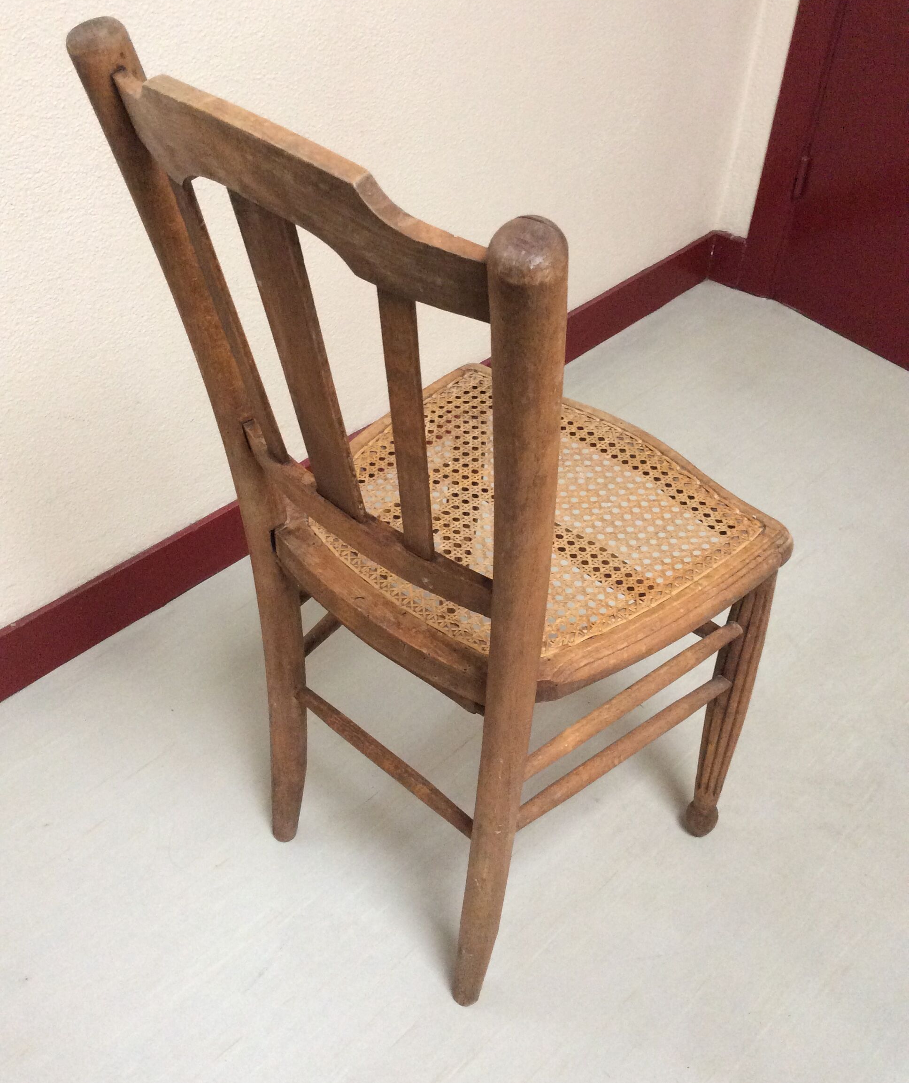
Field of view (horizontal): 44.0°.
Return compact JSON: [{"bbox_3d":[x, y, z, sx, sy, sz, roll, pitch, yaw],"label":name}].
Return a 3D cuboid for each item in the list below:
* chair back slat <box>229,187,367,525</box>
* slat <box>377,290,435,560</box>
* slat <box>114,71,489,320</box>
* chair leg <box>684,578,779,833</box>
[{"bbox_3d":[-0.091,-0.105,0.704,0.048,0.258,0.008,33,62,28],"label":"chair back slat"},{"bbox_3d":[-0.026,-0.061,0.671,0.027,0.236,0.007,35,63,23],"label":"slat"},{"bbox_3d":[-0.093,-0.195,0.604,0.295,0.070,0.036,33,62,28],"label":"slat"},{"bbox_3d":[0.277,0.187,1.159,0.046,0.415,0.046,32,53,29],"label":"chair leg"}]

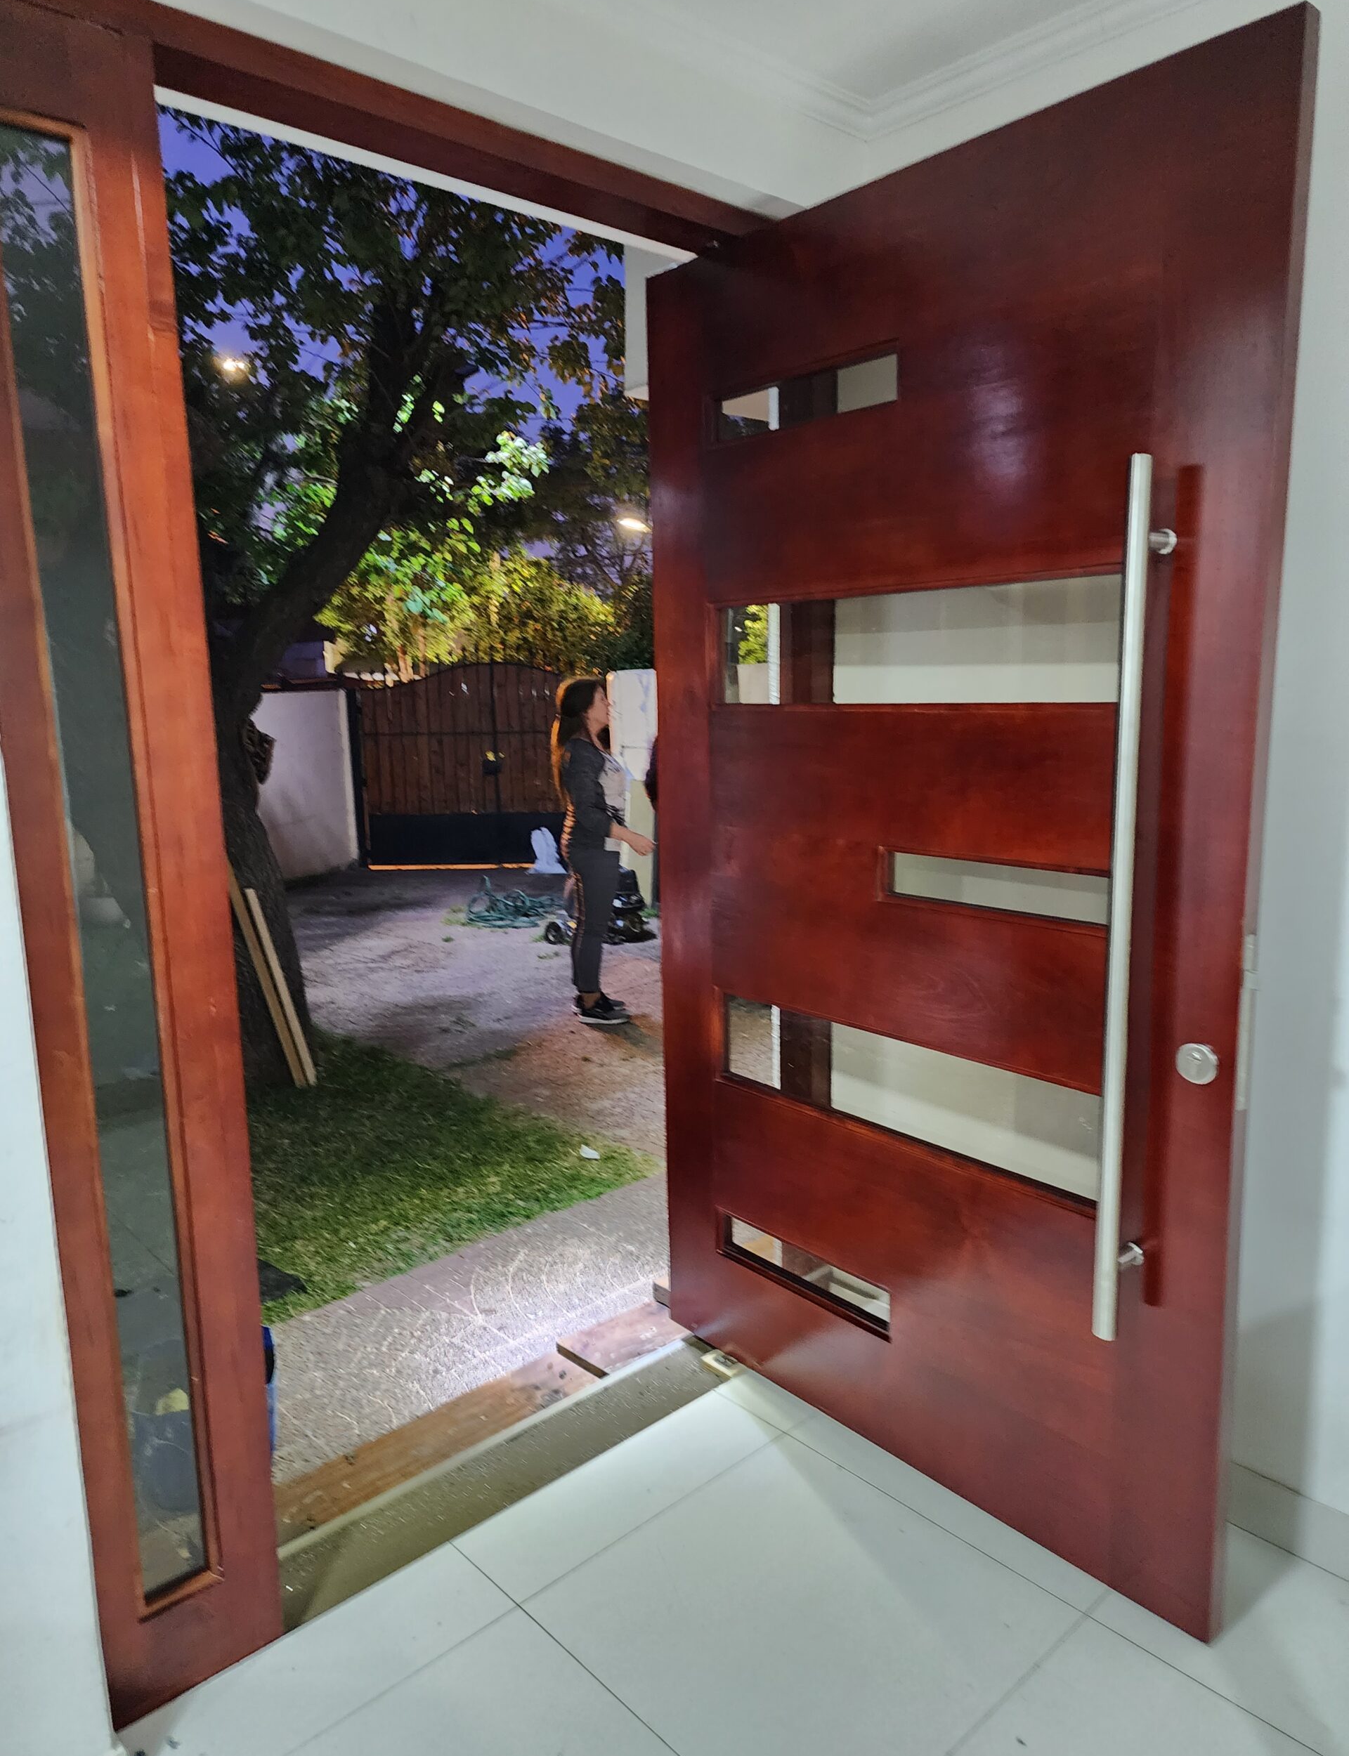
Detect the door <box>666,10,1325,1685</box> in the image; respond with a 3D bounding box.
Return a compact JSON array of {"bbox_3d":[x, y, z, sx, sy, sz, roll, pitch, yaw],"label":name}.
[{"bbox_3d":[0.374,-0.020,2.002,0.044,2.130,1.193,-9,12,-40],"label":"door"}]

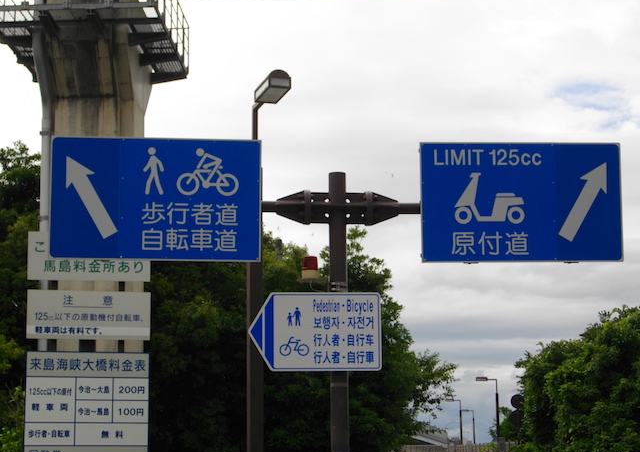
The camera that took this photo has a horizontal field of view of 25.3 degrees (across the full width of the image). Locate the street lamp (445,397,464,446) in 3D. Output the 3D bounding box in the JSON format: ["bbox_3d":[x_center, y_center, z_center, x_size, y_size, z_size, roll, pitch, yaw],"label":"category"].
[{"bbox_3d":[10.226,15.666,108.000,1.250,5.200,0.270,-1,-8,3],"label":"street lamp"}]

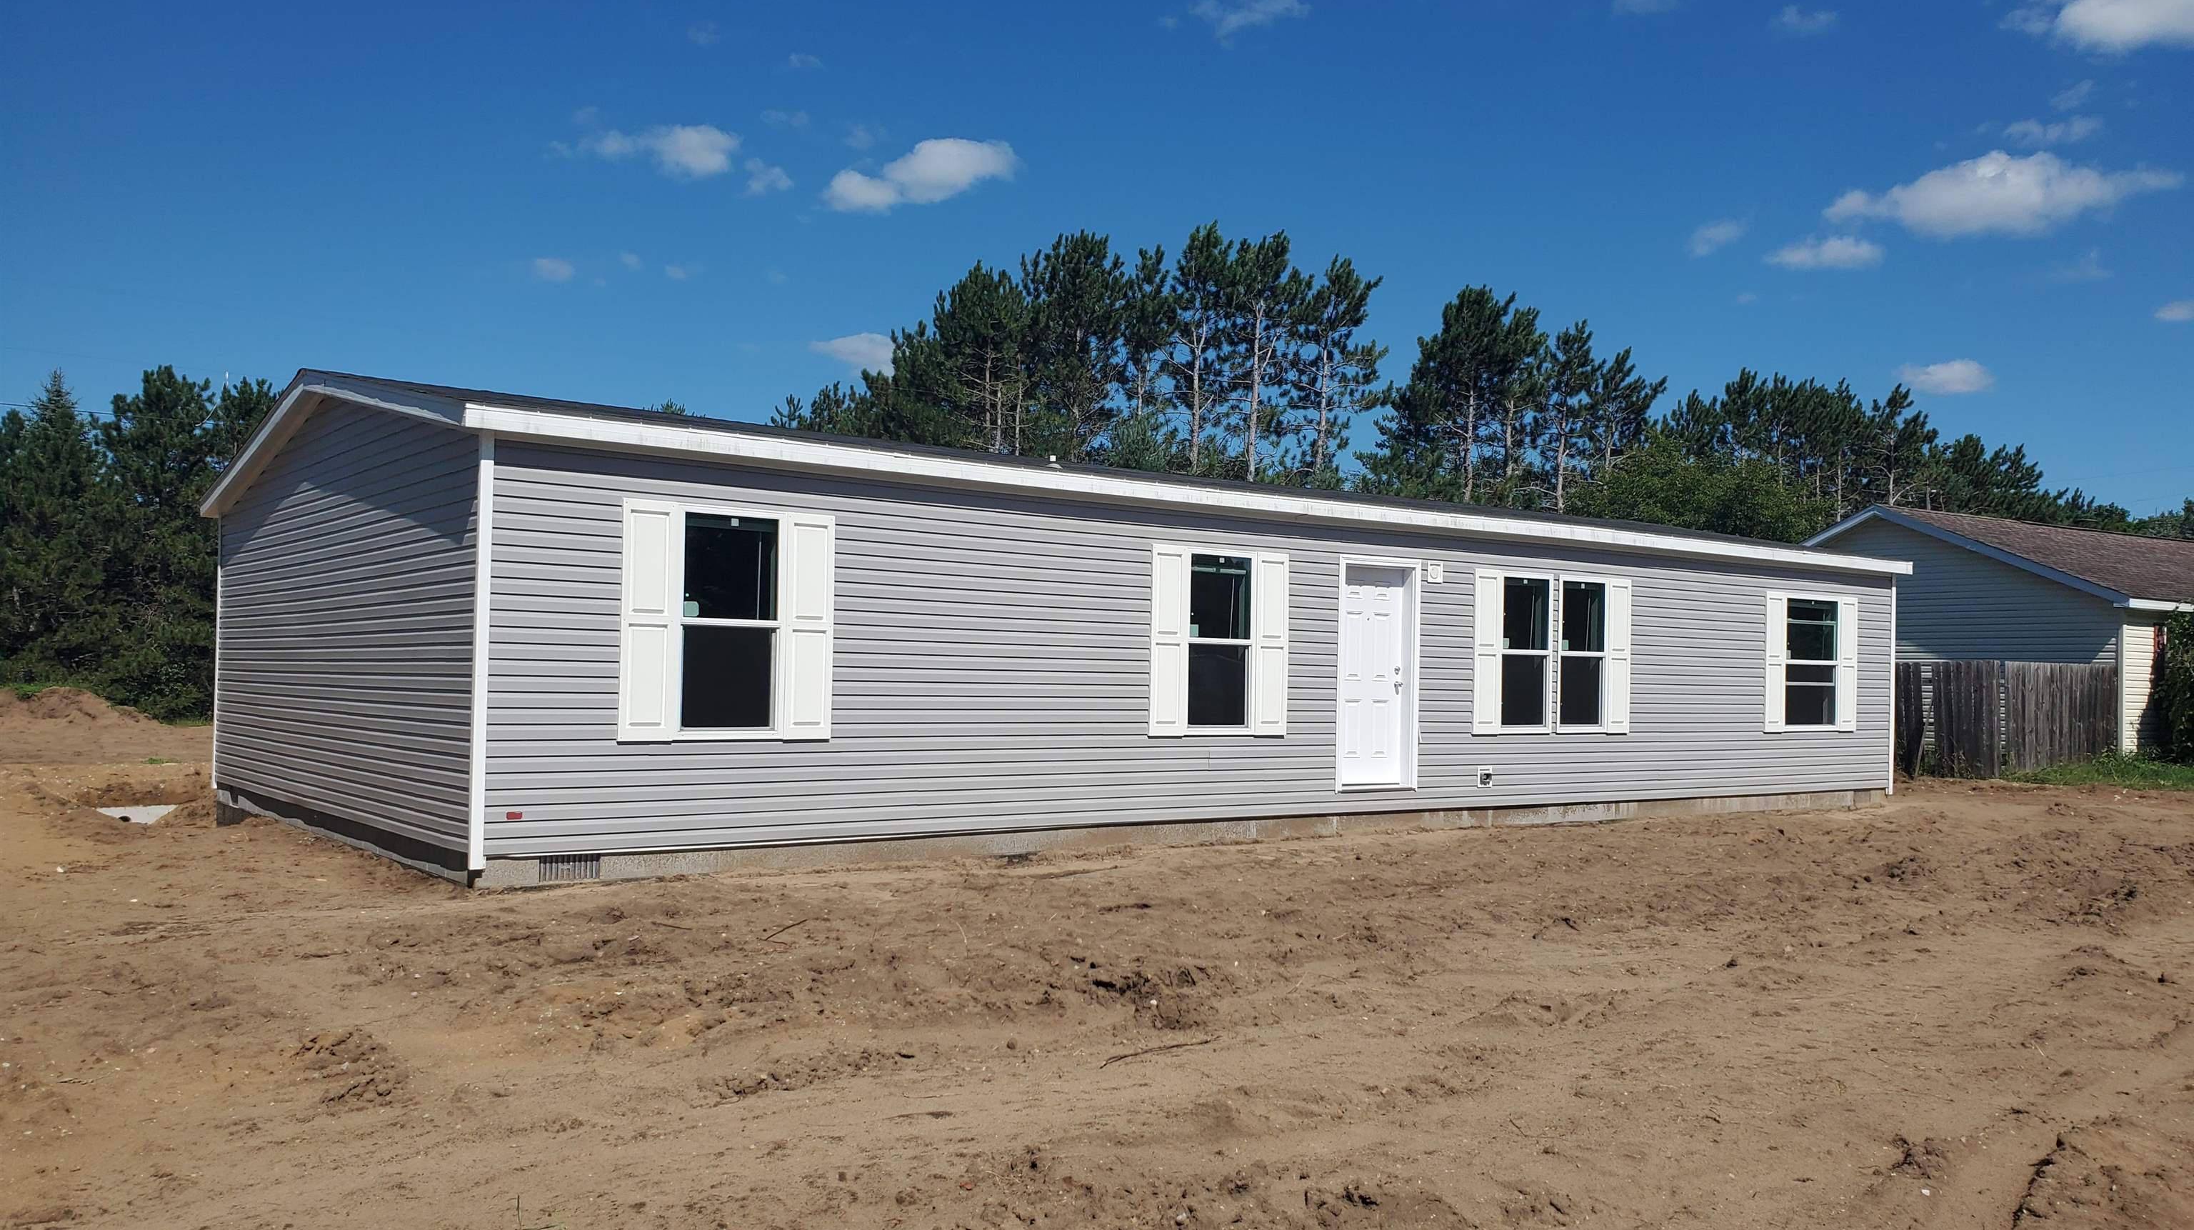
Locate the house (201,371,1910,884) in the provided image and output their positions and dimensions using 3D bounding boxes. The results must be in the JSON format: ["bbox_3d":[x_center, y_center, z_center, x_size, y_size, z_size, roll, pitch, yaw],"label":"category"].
[{"bbox_3d":[0.570,0.243,18.820,17.600,3.780,8.500,3,-3,-37],"label":"house"}]

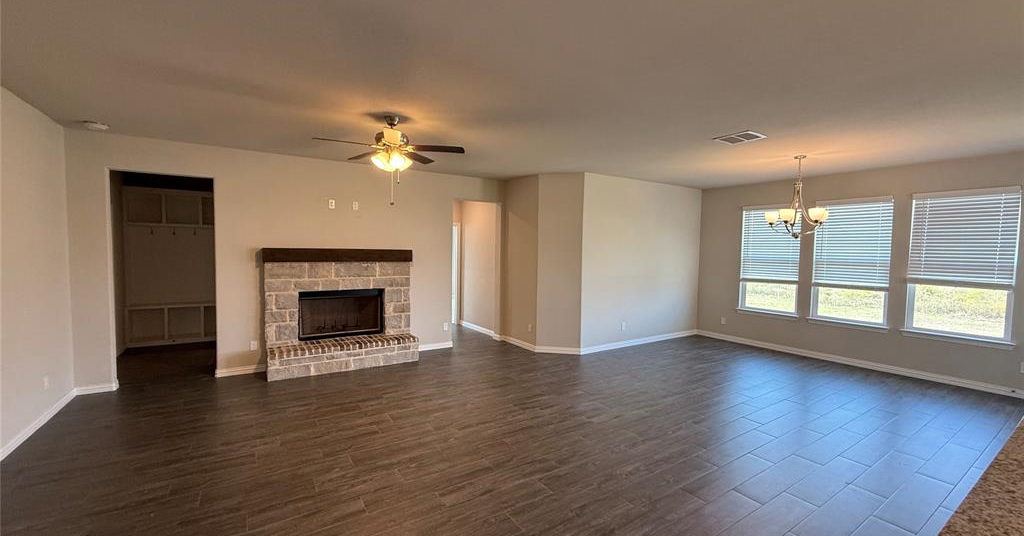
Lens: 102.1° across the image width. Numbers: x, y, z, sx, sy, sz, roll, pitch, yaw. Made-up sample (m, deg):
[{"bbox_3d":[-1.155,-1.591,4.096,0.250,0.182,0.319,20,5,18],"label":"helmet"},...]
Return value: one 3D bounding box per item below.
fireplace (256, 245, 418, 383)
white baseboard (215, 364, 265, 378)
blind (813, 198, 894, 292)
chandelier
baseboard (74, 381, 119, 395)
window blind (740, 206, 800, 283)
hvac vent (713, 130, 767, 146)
[{"bbox_3d":[-2.218,0.534,5.534,1.867,1.565,0.499,-1,3,-33],"label":"fireplace"},{"bbox_3d":[-3.393,1.288,5.198,0.540,0.087,0.030,-1,3,-33],"label":"white baseboard"},{"bbox_3d":[4.872,-0.337,5.953,0.065,1.296,0.896,-1,3,-33],"label":"blind"},{"bbox_3d":[3.542,-0.863,5.124,0.630,0.988,0.630,-1,3,-33],"label":"chandelier"},{"bbox_3d":[-4.504,1.311,4.490,0.335,0.084,0.035,-1,3,-33],"label":"baseboard"},{"bbox_3d":[4.279,-0.390,6.877,0.065,1.282,0.898,-1,3,-33],"label":"window blind"},{"bbox_3d":[2.344,-1.330,4.269,0.397,0.025,0.392,-1,3,-33],"label":"hvac vent"}]

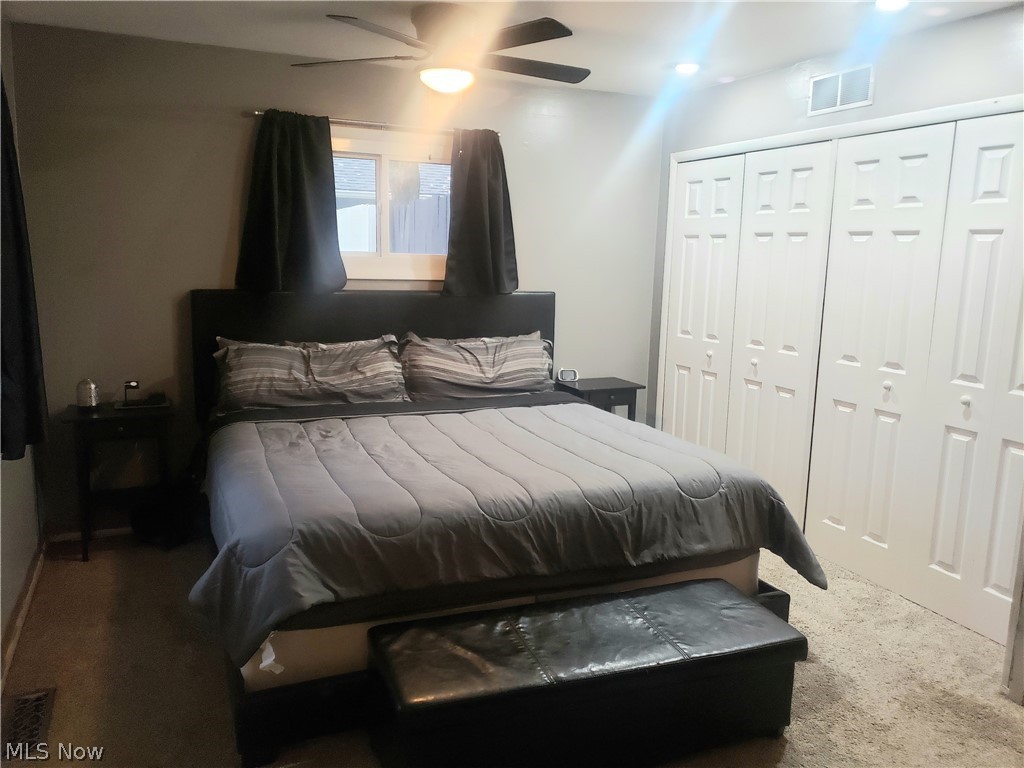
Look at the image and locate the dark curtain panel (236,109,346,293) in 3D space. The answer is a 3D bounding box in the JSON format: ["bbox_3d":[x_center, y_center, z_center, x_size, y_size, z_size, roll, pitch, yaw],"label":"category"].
[{"bbox_3d":[-1.125,-0.911,3.917,0.540,0.905,0.120,-3,11,-24],"label":"dark curtain panel"}]

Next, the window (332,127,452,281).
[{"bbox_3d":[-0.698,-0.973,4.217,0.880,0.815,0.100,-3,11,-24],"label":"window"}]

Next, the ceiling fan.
[{"bbox_3d":[-0.266,-1.324,3.056,1.300,0.331,1.300,-3,11,-24],"label":"ceiling fan"}]

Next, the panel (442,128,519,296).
[{"bbox_3d":[-0.169,-0.956,4.355,0.465,0.900,0.120,-3,11,-24],"label":"panel"}]

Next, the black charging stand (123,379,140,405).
[{"bbox_3d":[-1.838,0.059,3.717,0.090,0.140,0.080,-3,11,-24],"label":"black charging stand"}]

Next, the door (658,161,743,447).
[{"bbox_3d":[1.132,-0.310,4.634,0.040,2.021,0.621,-3,11,-24],"label":"door"}]

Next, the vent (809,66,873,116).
[{"bbox_3d":[1.529,-1.363,3.599,0.030,0.175,0.360,-3,11,-24],"label":"vent"}]

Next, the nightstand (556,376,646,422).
[{"bbox_3d":[0.543,0.337,4.809,0.445,0.680,0.360,-3,11,-24],"label":"nightstand"}]

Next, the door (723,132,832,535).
[{"bbox_3d":[1.392,-0.208,4.075,0.040,2.021,0.630,-3,11,-24],"label":"door"}]

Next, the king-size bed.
[{"bbox_3d":[-0.296,0.271,3.401,2.070,1.250,2.121,-3,11,-24],"label":"king-size bed"}]

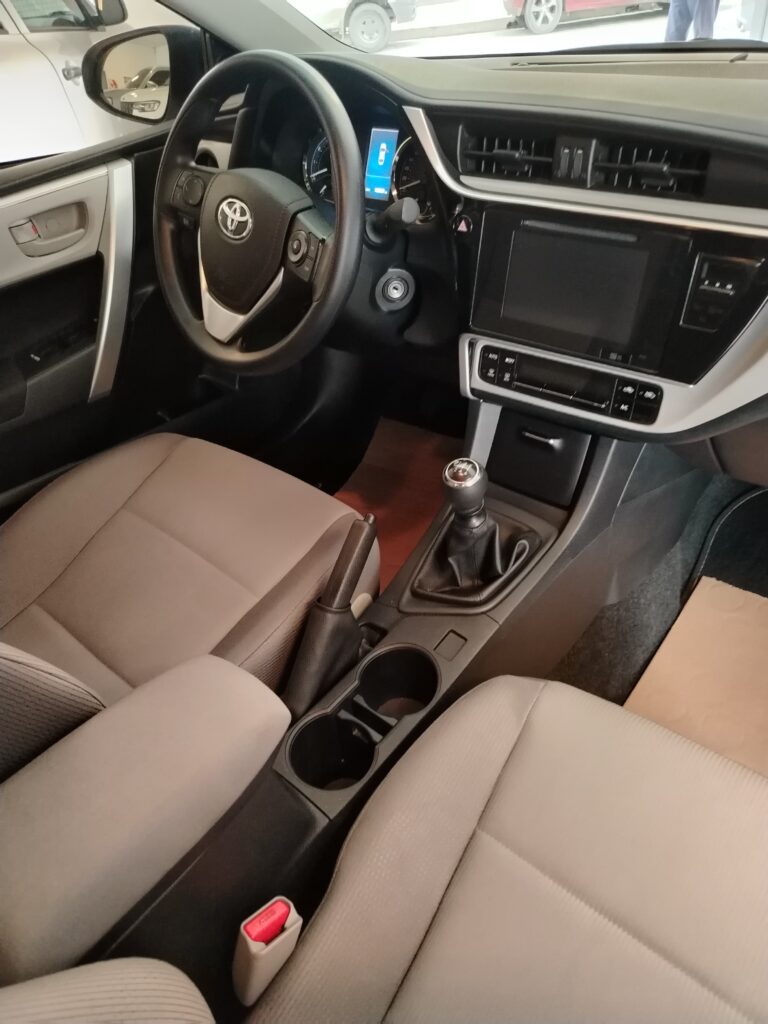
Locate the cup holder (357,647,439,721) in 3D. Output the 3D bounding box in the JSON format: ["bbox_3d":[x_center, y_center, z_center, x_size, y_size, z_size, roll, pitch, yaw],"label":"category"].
[{"bbox_3d":[0.019,0.197,0.731,0.082,0.072,0.082,-5,40,4],"label":"cup holder"}]

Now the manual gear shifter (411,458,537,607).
[{"bbox_3d":[0.091,0.003,0.769,0.100,0.140,0.155,25,49,33],"label":"manual gear shifter"}]

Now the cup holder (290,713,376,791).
[{"bbox_3d":[-0.043,0.254,0.683,0.082,0.085,0.082,-5,40,4],"label":"cup holder"}]

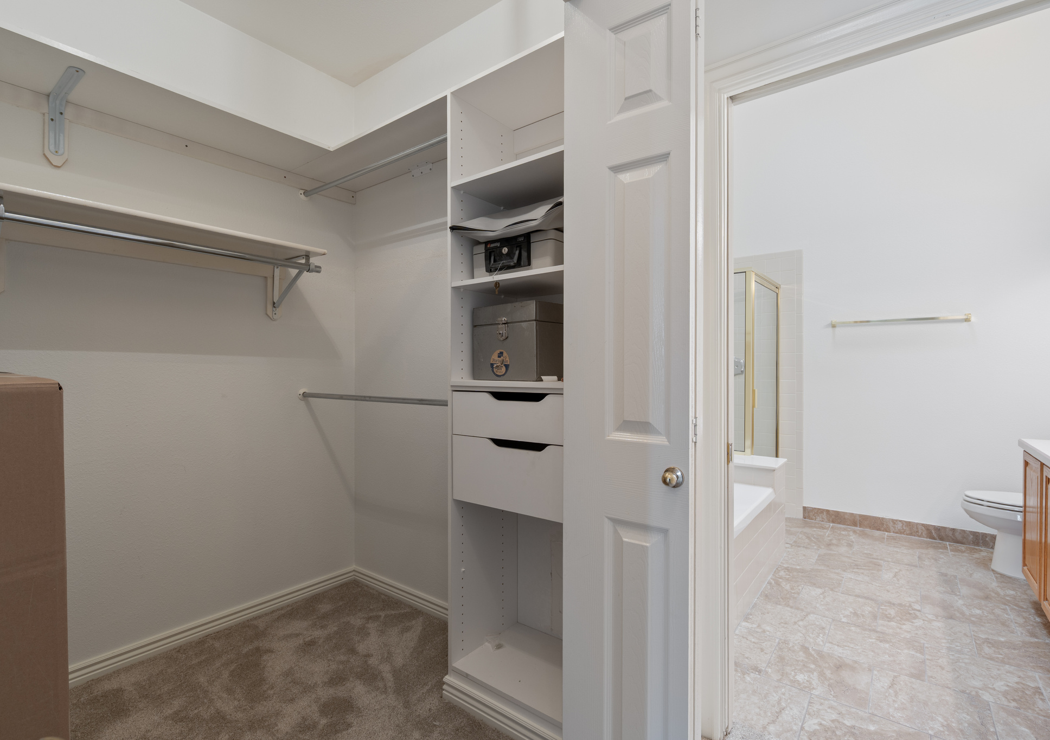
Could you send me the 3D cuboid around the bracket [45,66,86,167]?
[{"bbox_3d":[-1.571,-0.850,1.579,0.280,0.245,0.058,0,0,37],"label":"bracket"}]

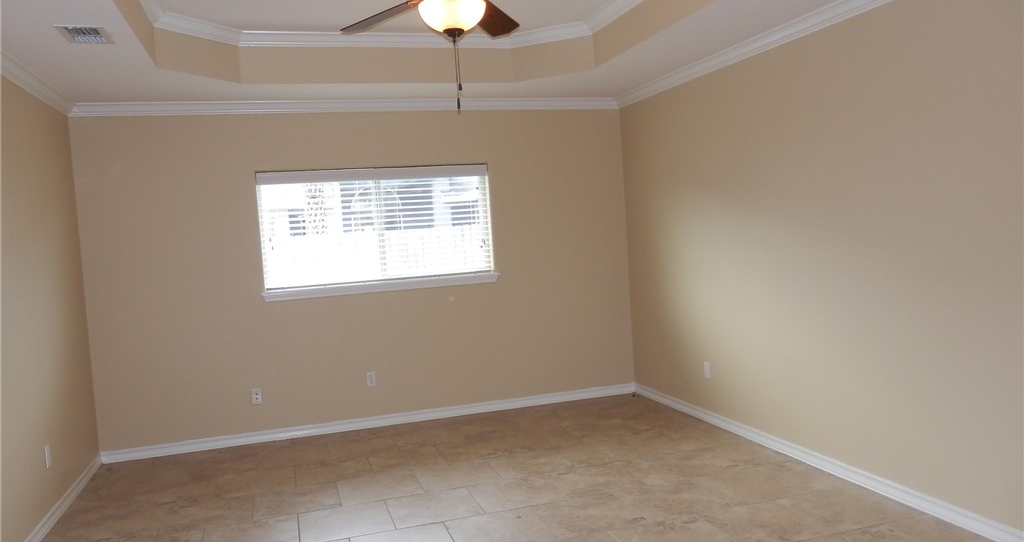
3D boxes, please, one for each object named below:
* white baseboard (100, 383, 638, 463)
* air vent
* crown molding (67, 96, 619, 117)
[{"bbox_3d":[-0.894,1.151,5.720,4.095,0.085,0.015,-4,3,-17],"label":"white baseboard"},{"bbox_3d":[-2.009,-1.103,3.489,0.200,0.018,0.302,-4,3,-17],"label":"air vent"},{"bbox_3d":[-1.035,-1.238,5.573,4.095,0.084,0.062,-4,3,-17],"label":"crown molding"}]

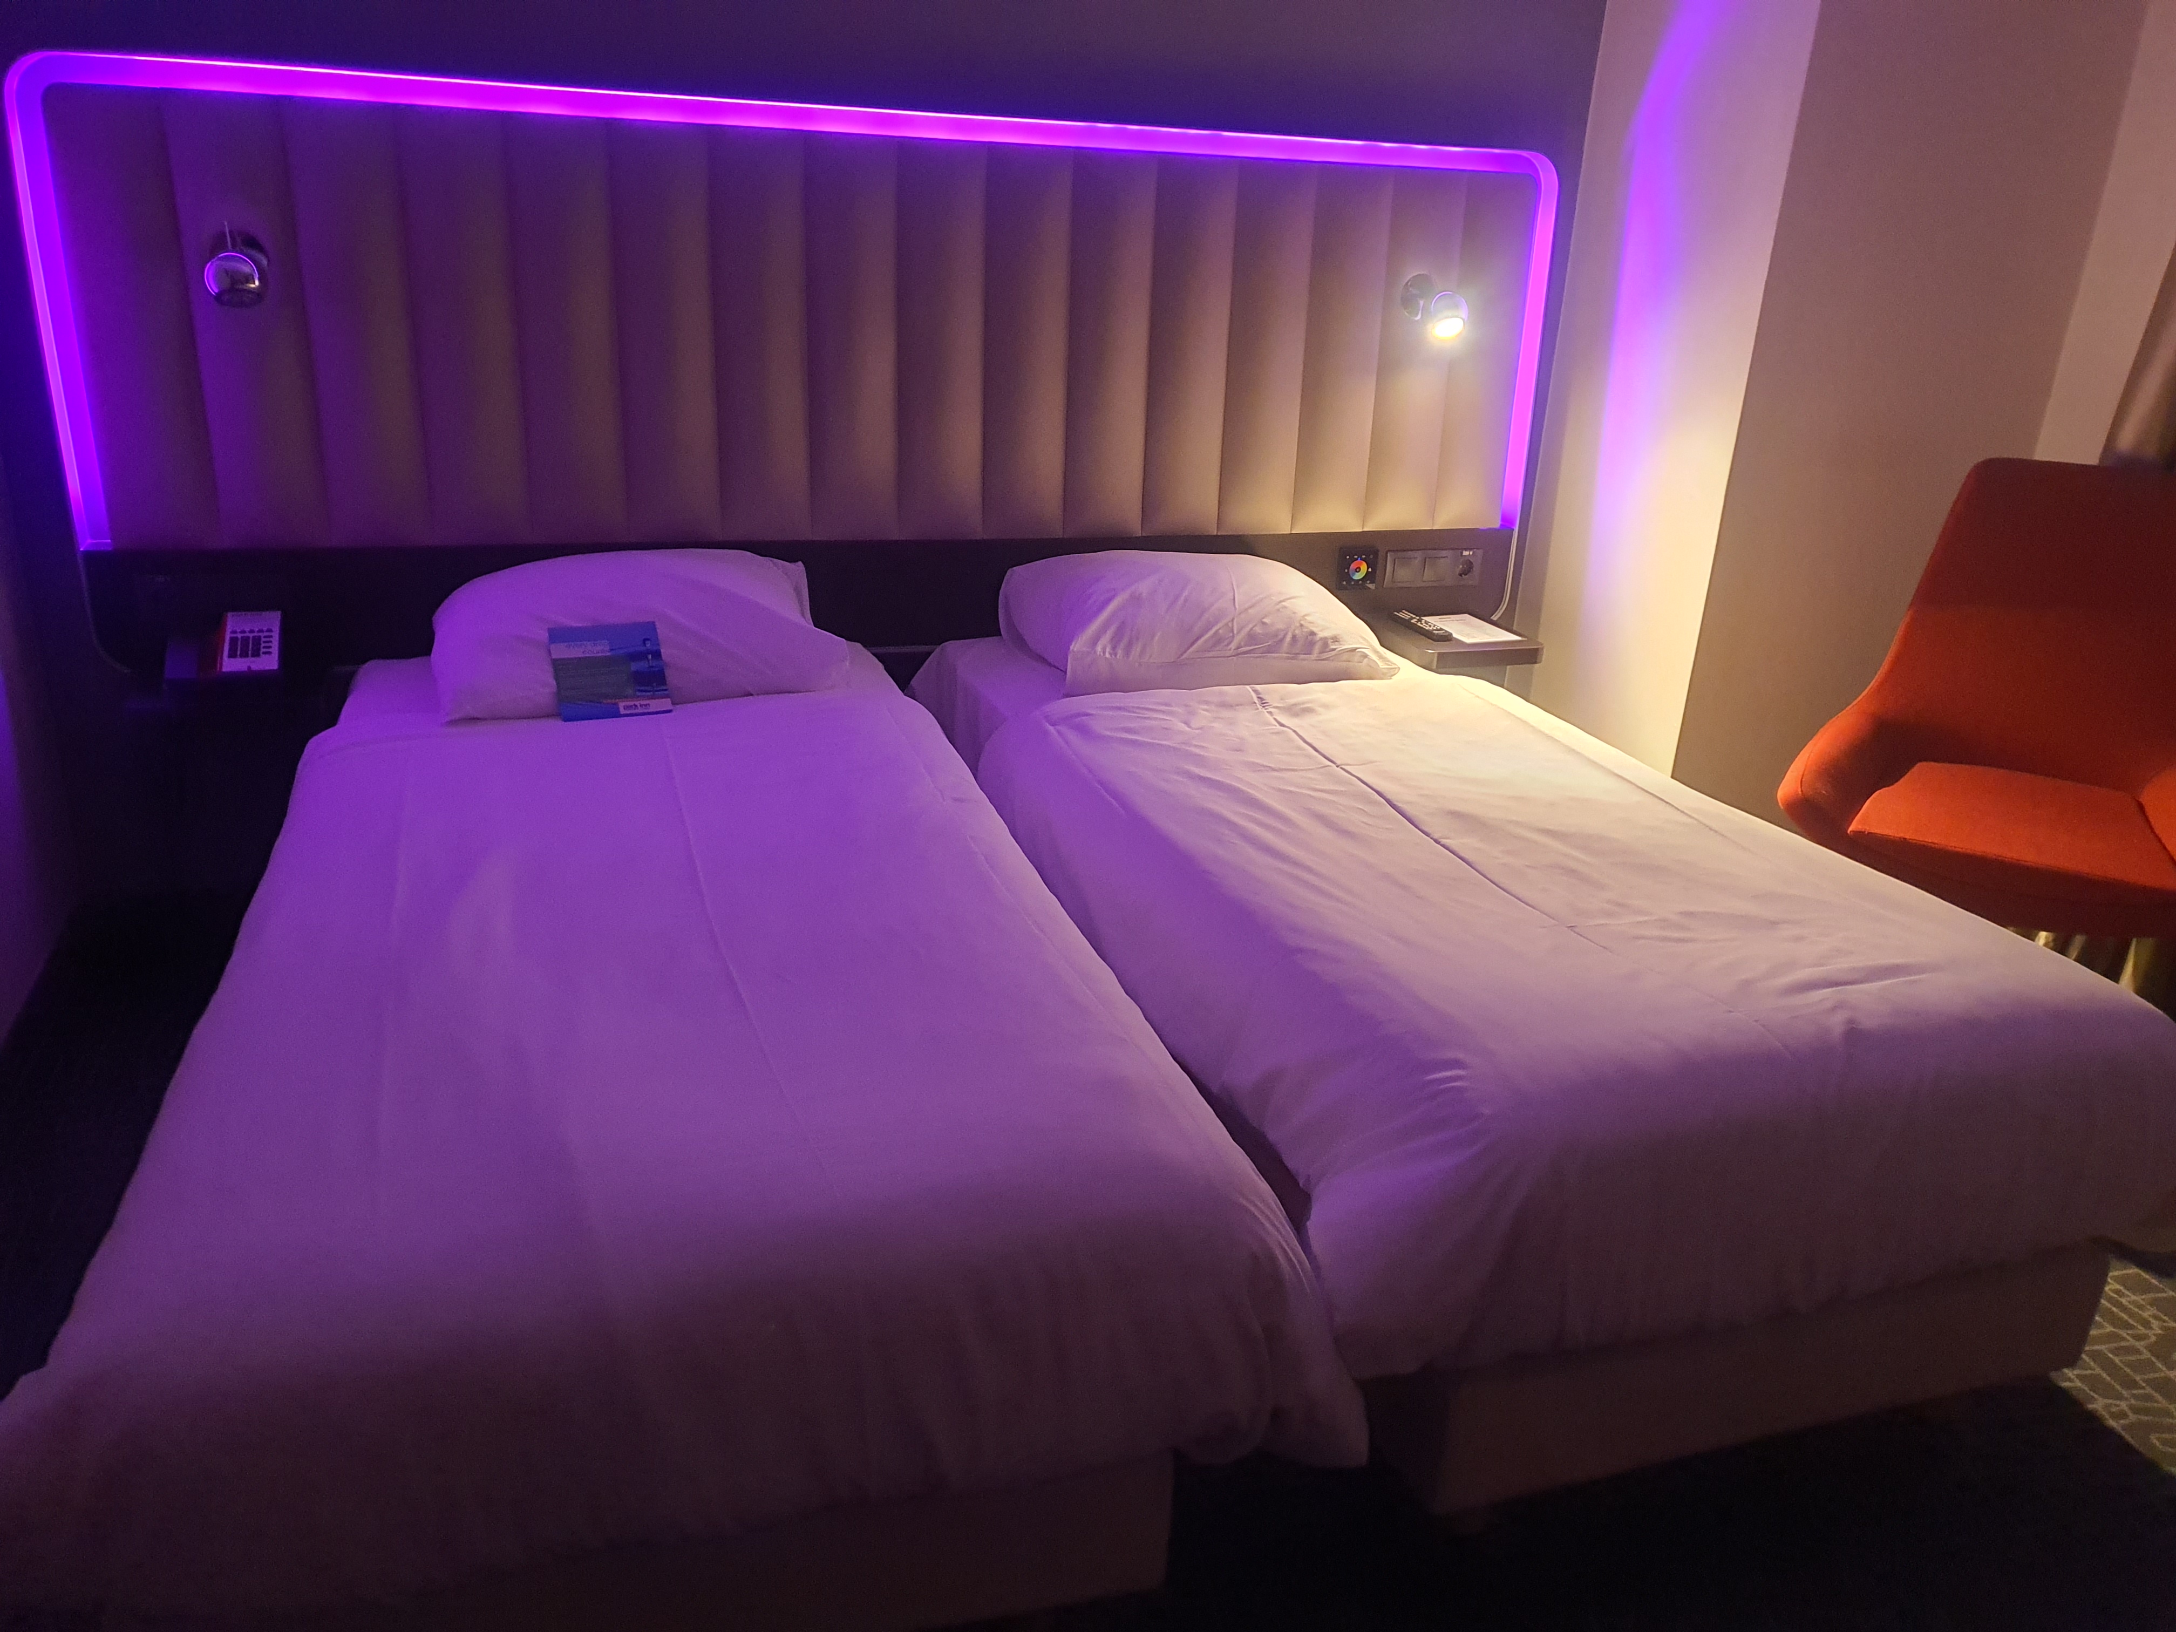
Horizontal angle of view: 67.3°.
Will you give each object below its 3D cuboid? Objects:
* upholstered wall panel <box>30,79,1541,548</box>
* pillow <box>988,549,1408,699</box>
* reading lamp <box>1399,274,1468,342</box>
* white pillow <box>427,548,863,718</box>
[{"bbox_3d":[-0.359,-0.883,3.050,2.669,0.713,0.070,-4,20,-18],"label":"upholstered wall panel"},{"bbox_3d":[0.209,-0.388,3.103,0.675,0.185,0.450,-4,20,-18],"label":"pillow"},{"bbox_3d":[0.694,-1.021,3.283,0.090,0.120,0.120,-4,20,-18],"label":"reading lamp"},{"bbox_3d":[-0.761,-0.324,2.794,0.675,0.185,0.450,-6,21,-23],"label":"white pillow"}]

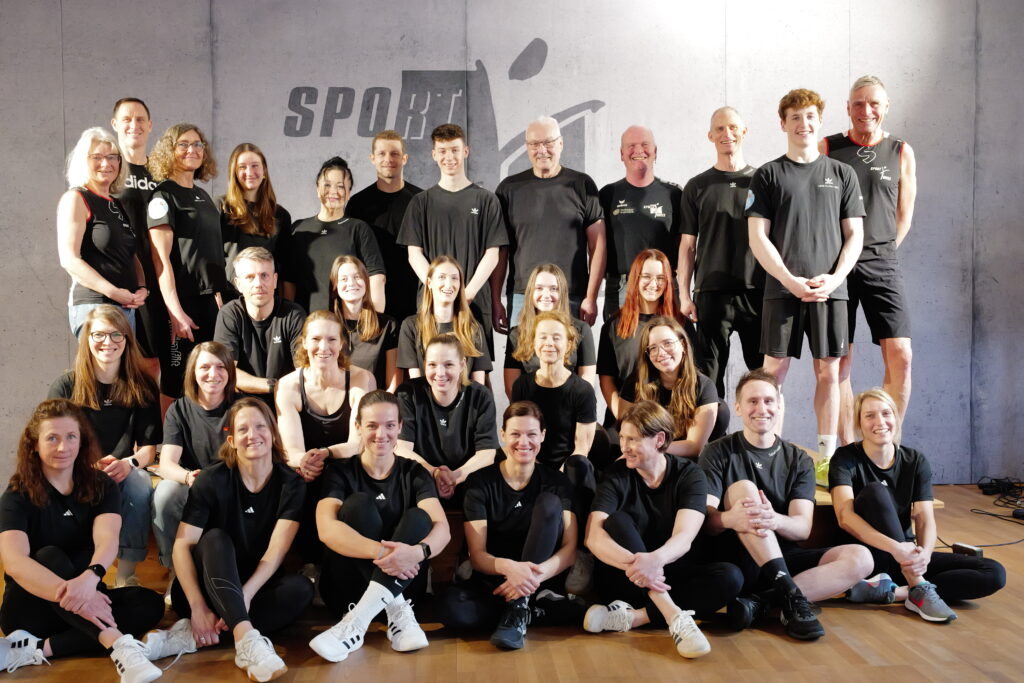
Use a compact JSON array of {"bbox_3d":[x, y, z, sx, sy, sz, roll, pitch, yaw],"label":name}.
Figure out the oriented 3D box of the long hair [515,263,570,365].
[{"bbox_3d":[0.133,-0.126,4.498,0.260,0.461,0.260,0,2,2],"label":"long hair"}]

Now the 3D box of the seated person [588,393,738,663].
[{"bbox_3d":[0.540,0.654,3.695,0.550,0.830,0.620,0,2,1],"label":"seated person"}]

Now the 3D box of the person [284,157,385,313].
[{"bbox_3d":[-0.859,-0.133,4.898,0.490,1.530,0.310,0,2,0],"label":"person"}]

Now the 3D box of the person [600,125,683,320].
[{"bbox_3d":[0.663,-0.241,5.095,0.500,1.720,0.300,0,2,6],"label":"person"}]

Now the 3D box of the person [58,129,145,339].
[{"bbox_3d":[-1.881,-0.171,4.550,0.350,1.623,0.450,2,3,44],"label":"person"}]

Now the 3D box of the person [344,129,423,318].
[{"bbox_3d":[-0.633,-0.227,5.145,0.500,1.700,0.300,0,2,-5],"label":"person"}]

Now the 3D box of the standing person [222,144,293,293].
[{"bbox_3d":[-1.288,-0.192,5.020,0.440,1.623,0.280,-1,2,-19],"label":"standing person"}]

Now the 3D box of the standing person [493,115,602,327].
[{"bbox_3d":[0.181,-0.252,4.950,0.560,1.732,0.330,0,2,2],"label":"standing person"}]

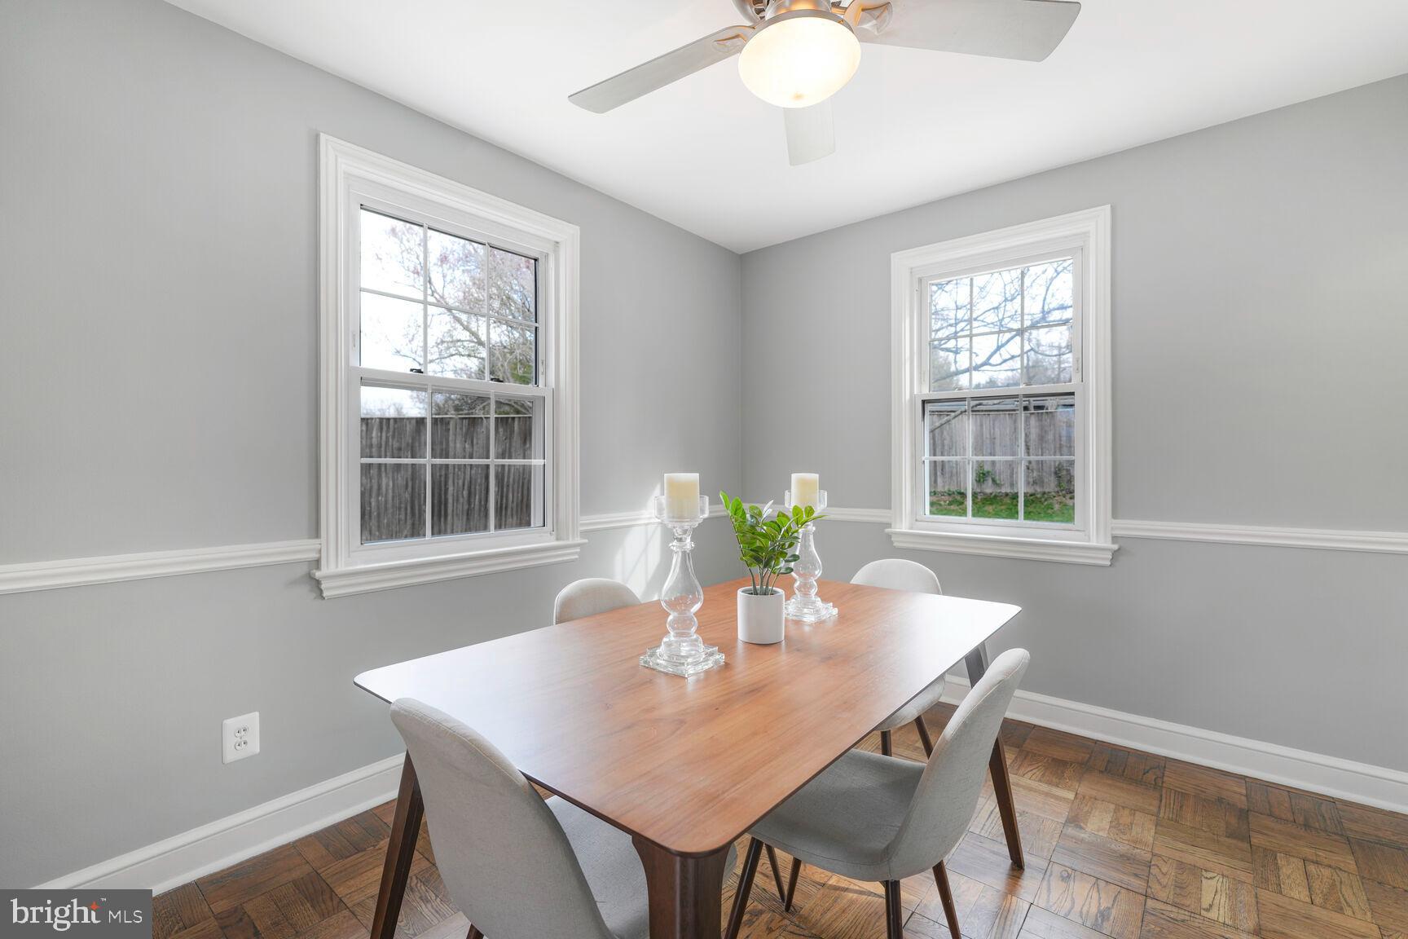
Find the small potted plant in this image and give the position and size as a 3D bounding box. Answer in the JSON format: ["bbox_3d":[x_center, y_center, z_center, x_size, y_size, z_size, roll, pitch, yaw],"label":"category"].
[{"bbox_3d":[0.164,0.227,1.496,0.250,0.350,0.215,0,0,0],"label":"small potted plant"}]

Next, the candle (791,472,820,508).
[{"bbox_3d":[0.277,0.063,1.703,0.074,0.098,0.074,0,0,0],"label":"candle"}]

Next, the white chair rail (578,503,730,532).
[{"bbox_3d":[-0.187,0.241,3.283,0.028,0.070,1.160,0,0,40],"label":"white chair rail"}]

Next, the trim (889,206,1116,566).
[{"bbox_3d":[1.320,-0.346,2.877,0.985,1.485,0.080,0,0,40],"label":"trim"}]

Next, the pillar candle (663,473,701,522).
[{"bbox_3d":[-0.043,0.060,1.291,0.074,0.098,0.074,0,0,0],"label":"pillar candle"}]

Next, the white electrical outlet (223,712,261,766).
[{"bbox_3d":[-1.378,0.801,1.869,0.010,0.122,0.083,0,0,40],"label":"white electrical outlet"}]

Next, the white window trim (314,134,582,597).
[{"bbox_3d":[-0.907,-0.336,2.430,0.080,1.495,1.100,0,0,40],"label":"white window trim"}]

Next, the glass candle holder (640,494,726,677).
[{"bbox_3d":[-0.043,0.229,1.291,0.125,0.348,0.125,0,0,40],"label":"glass candle holder"}]

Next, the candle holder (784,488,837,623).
[{"bbox_3d":[0.277,0.228,1.703,0.125,0.348,0.125,0,0,40],"label":"candle holder"}]

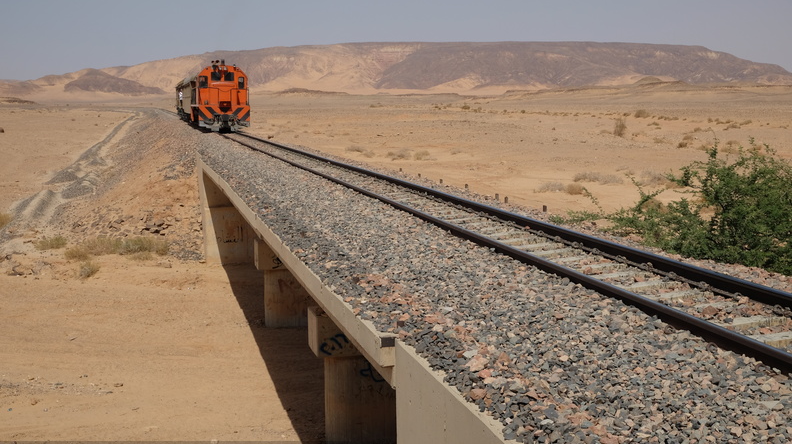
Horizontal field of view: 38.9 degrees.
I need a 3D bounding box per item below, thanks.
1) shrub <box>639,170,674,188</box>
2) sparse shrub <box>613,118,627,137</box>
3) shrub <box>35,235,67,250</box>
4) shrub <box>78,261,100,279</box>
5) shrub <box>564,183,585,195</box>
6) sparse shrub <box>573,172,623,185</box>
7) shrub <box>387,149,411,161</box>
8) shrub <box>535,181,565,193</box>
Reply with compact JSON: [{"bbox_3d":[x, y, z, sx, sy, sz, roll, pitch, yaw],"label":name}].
[{"bbox_3d":[14.164,-2.311,61.000,1.950,0.870,1.500,1,6,13],"label":"shrub"},{"bbox_3d":[27.492,-11.624,138.000,1.650,2.150,1.500,1,6,11],"label":"sparse shrub"},{"bbox_3d":[-10.717,0.636,34.800,0.980,0.420,0.750,-2,6,-17],"label":"shrub"},{"bbox_3d":[-8.469,1.313,31.000,0.610,0.460,0.540,-2,6,-15],"label":"shrub"},{"bbox_3d":[8.989,-1.687,56.500,1.020,0.550,0.950,1,6,9],"label":"shrub"},{"bbox_3d":[11.315,-2.443,63.000,2.750,0.600,1.500,1,6,10],"label":"sparse shrub"},{"bbox_3d":[0.196,-5.295,88.000,1.850,0.820,1.500,0,6,0],"label":"shrub"},{"bbox_3d":[8.029,-1.845,58.300,1.450,0.560,1.100,1,6,8],"label":"shrub"}]

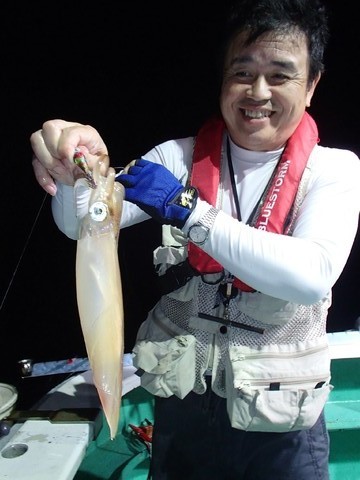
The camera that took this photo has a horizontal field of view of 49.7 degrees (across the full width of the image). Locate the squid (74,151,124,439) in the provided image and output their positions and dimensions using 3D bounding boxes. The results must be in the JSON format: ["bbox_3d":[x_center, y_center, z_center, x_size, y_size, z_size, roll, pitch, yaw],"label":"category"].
[{"bbox_3d":[-0.111,0.080,0.545,0.065,0.400,0.060,-3,7,-9],"label":"squid"}]

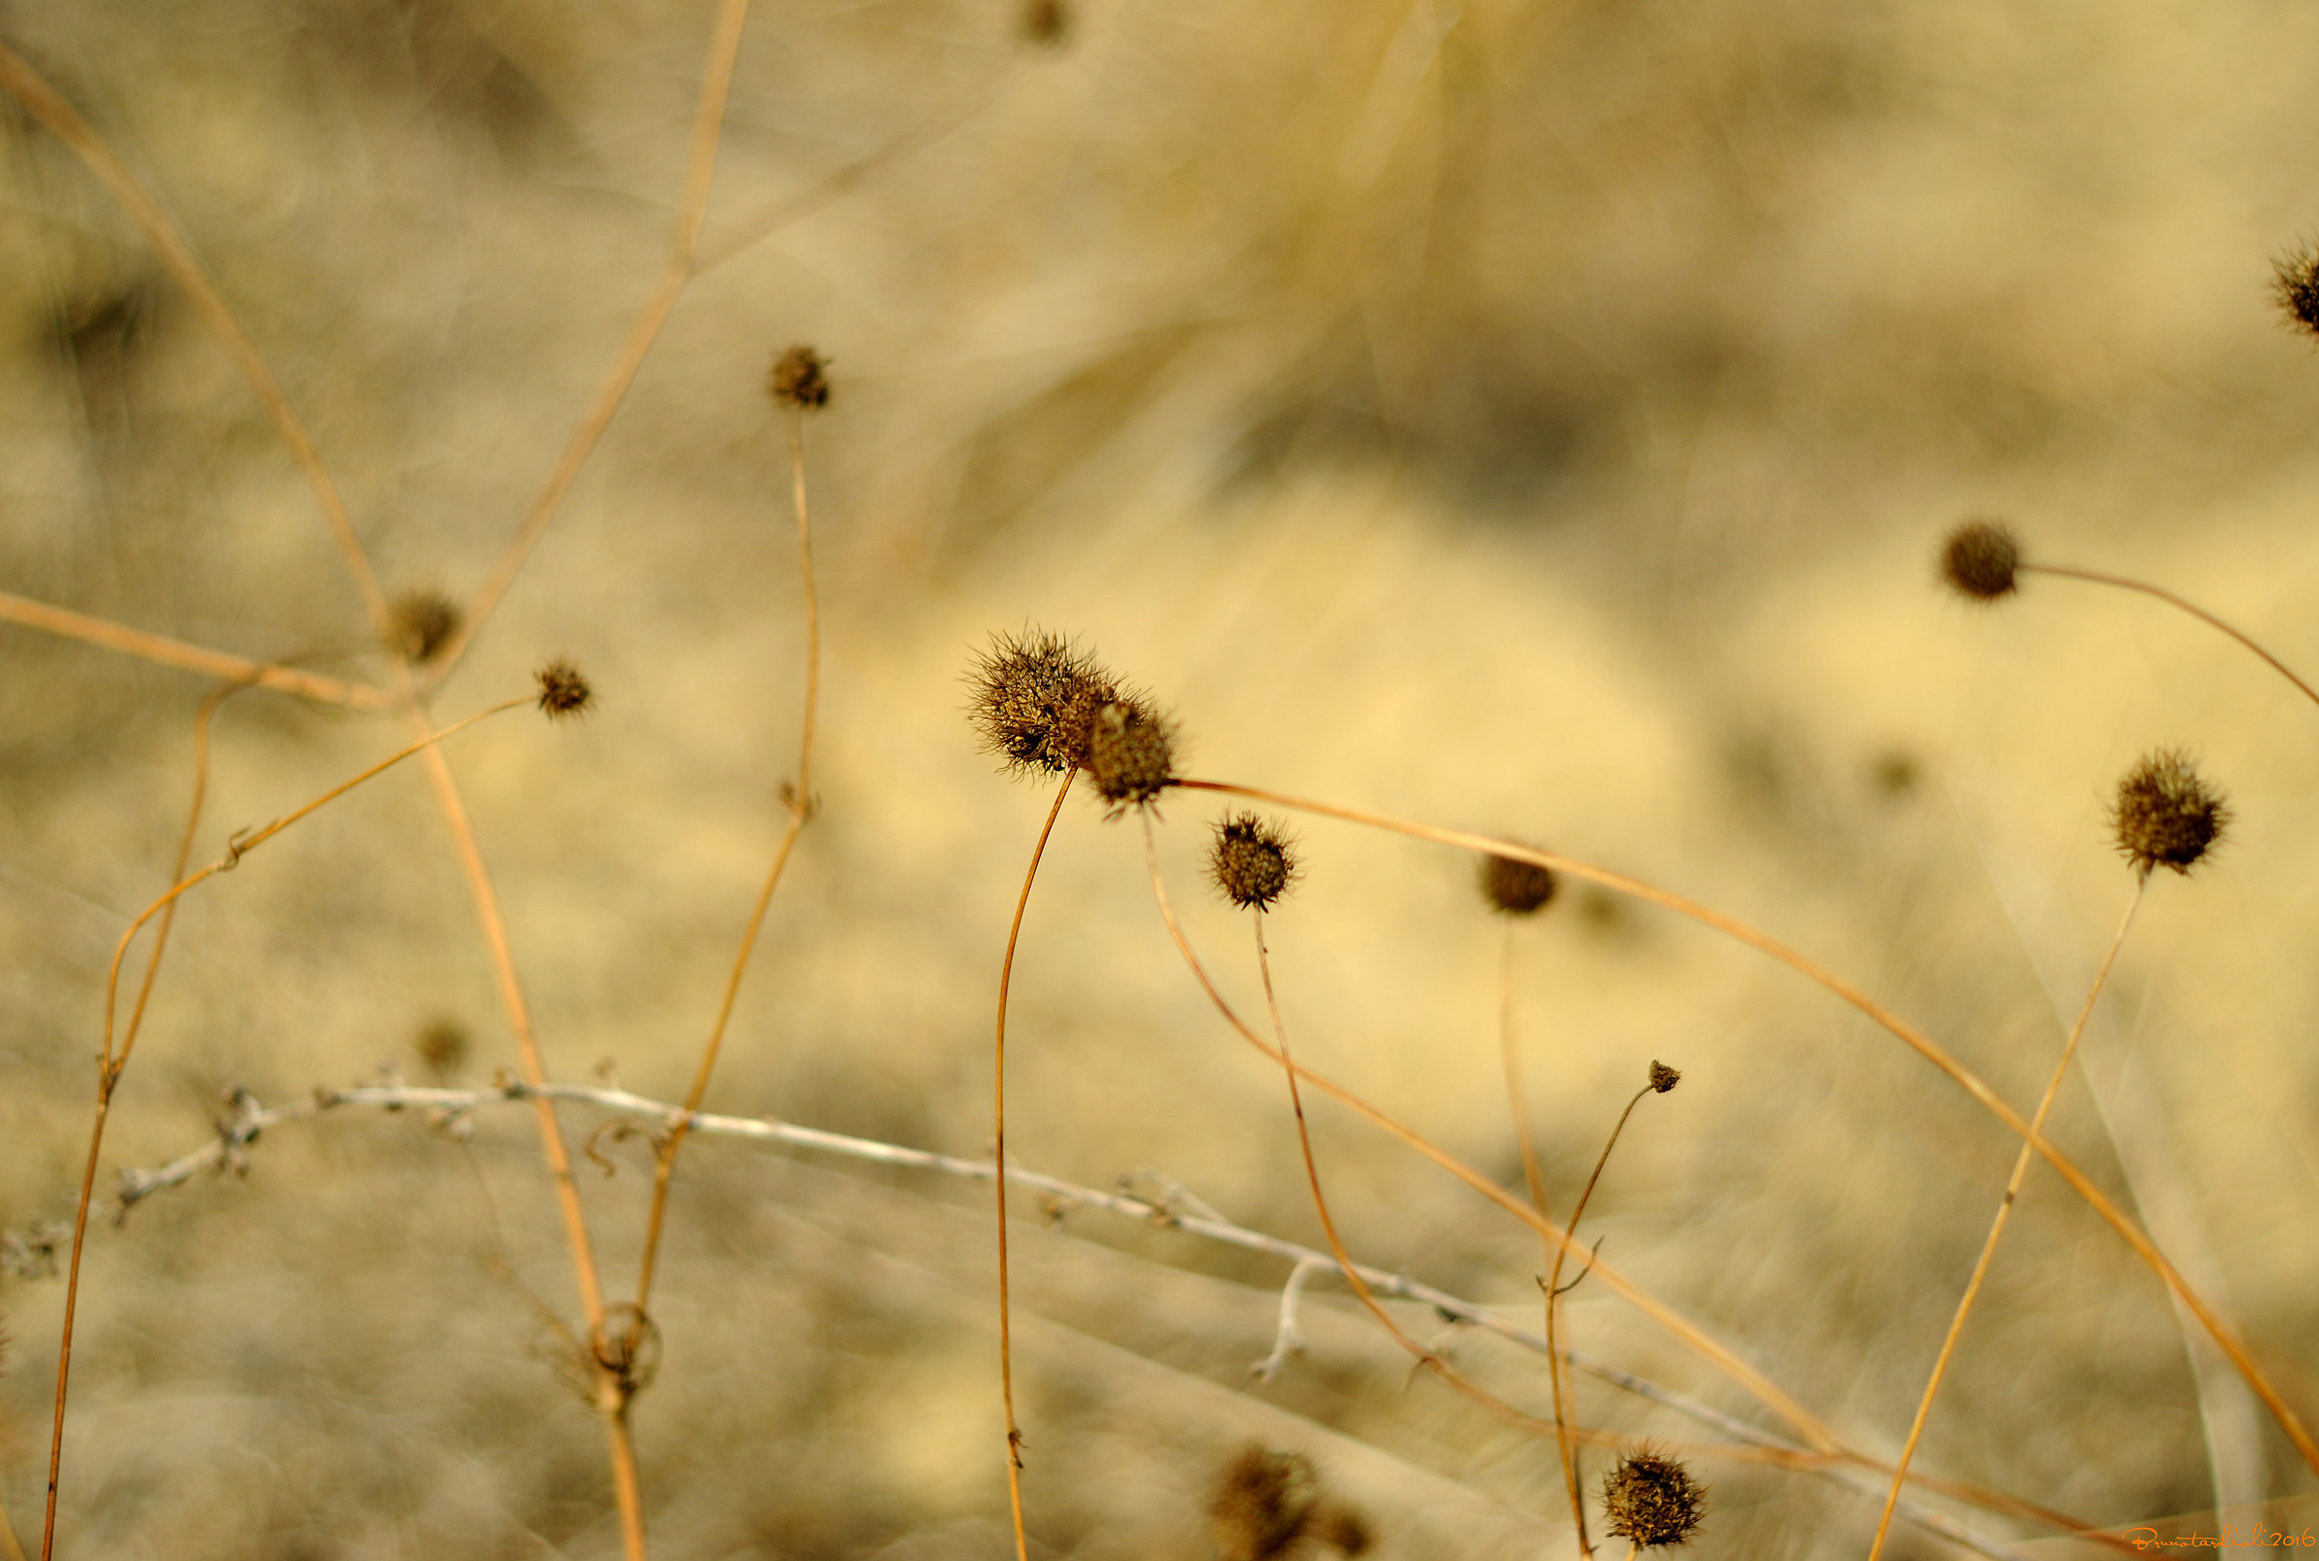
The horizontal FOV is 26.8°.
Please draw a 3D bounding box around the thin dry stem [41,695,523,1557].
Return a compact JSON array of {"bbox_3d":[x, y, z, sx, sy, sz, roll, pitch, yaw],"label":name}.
[{"bbox_3d":[-0.118,0.046,0.655,0.065,0.116,0.028,0,18,0],"label":"thin dry stem"}]

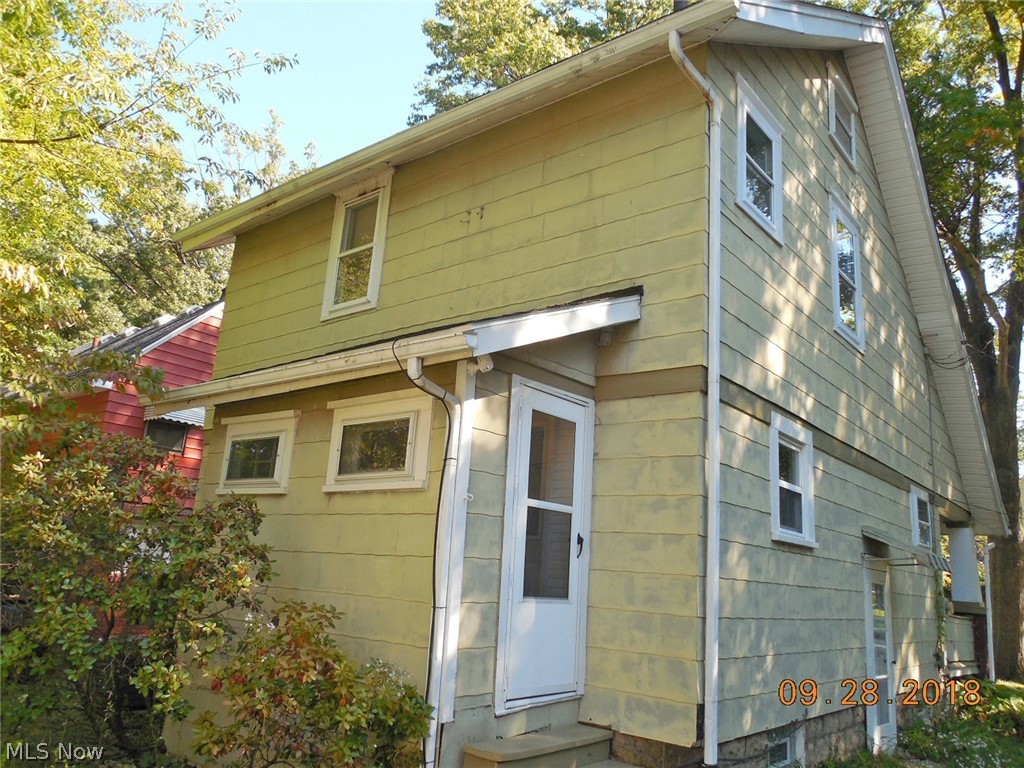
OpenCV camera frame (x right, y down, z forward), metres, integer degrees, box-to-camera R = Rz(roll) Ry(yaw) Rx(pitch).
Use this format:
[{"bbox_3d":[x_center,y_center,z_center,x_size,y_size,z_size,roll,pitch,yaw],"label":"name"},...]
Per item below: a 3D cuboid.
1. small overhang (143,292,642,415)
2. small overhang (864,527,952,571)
[{"bbox_3d":[-1.135,-0.234,6.121,3.925,1.044,1.881,-8,-18,39],"label":"small overhang"},{"bbox_3d":[4.308,1.803,8.060,0.616,0.396,1.129,-8,-18,39],"label":"small overhang"}]

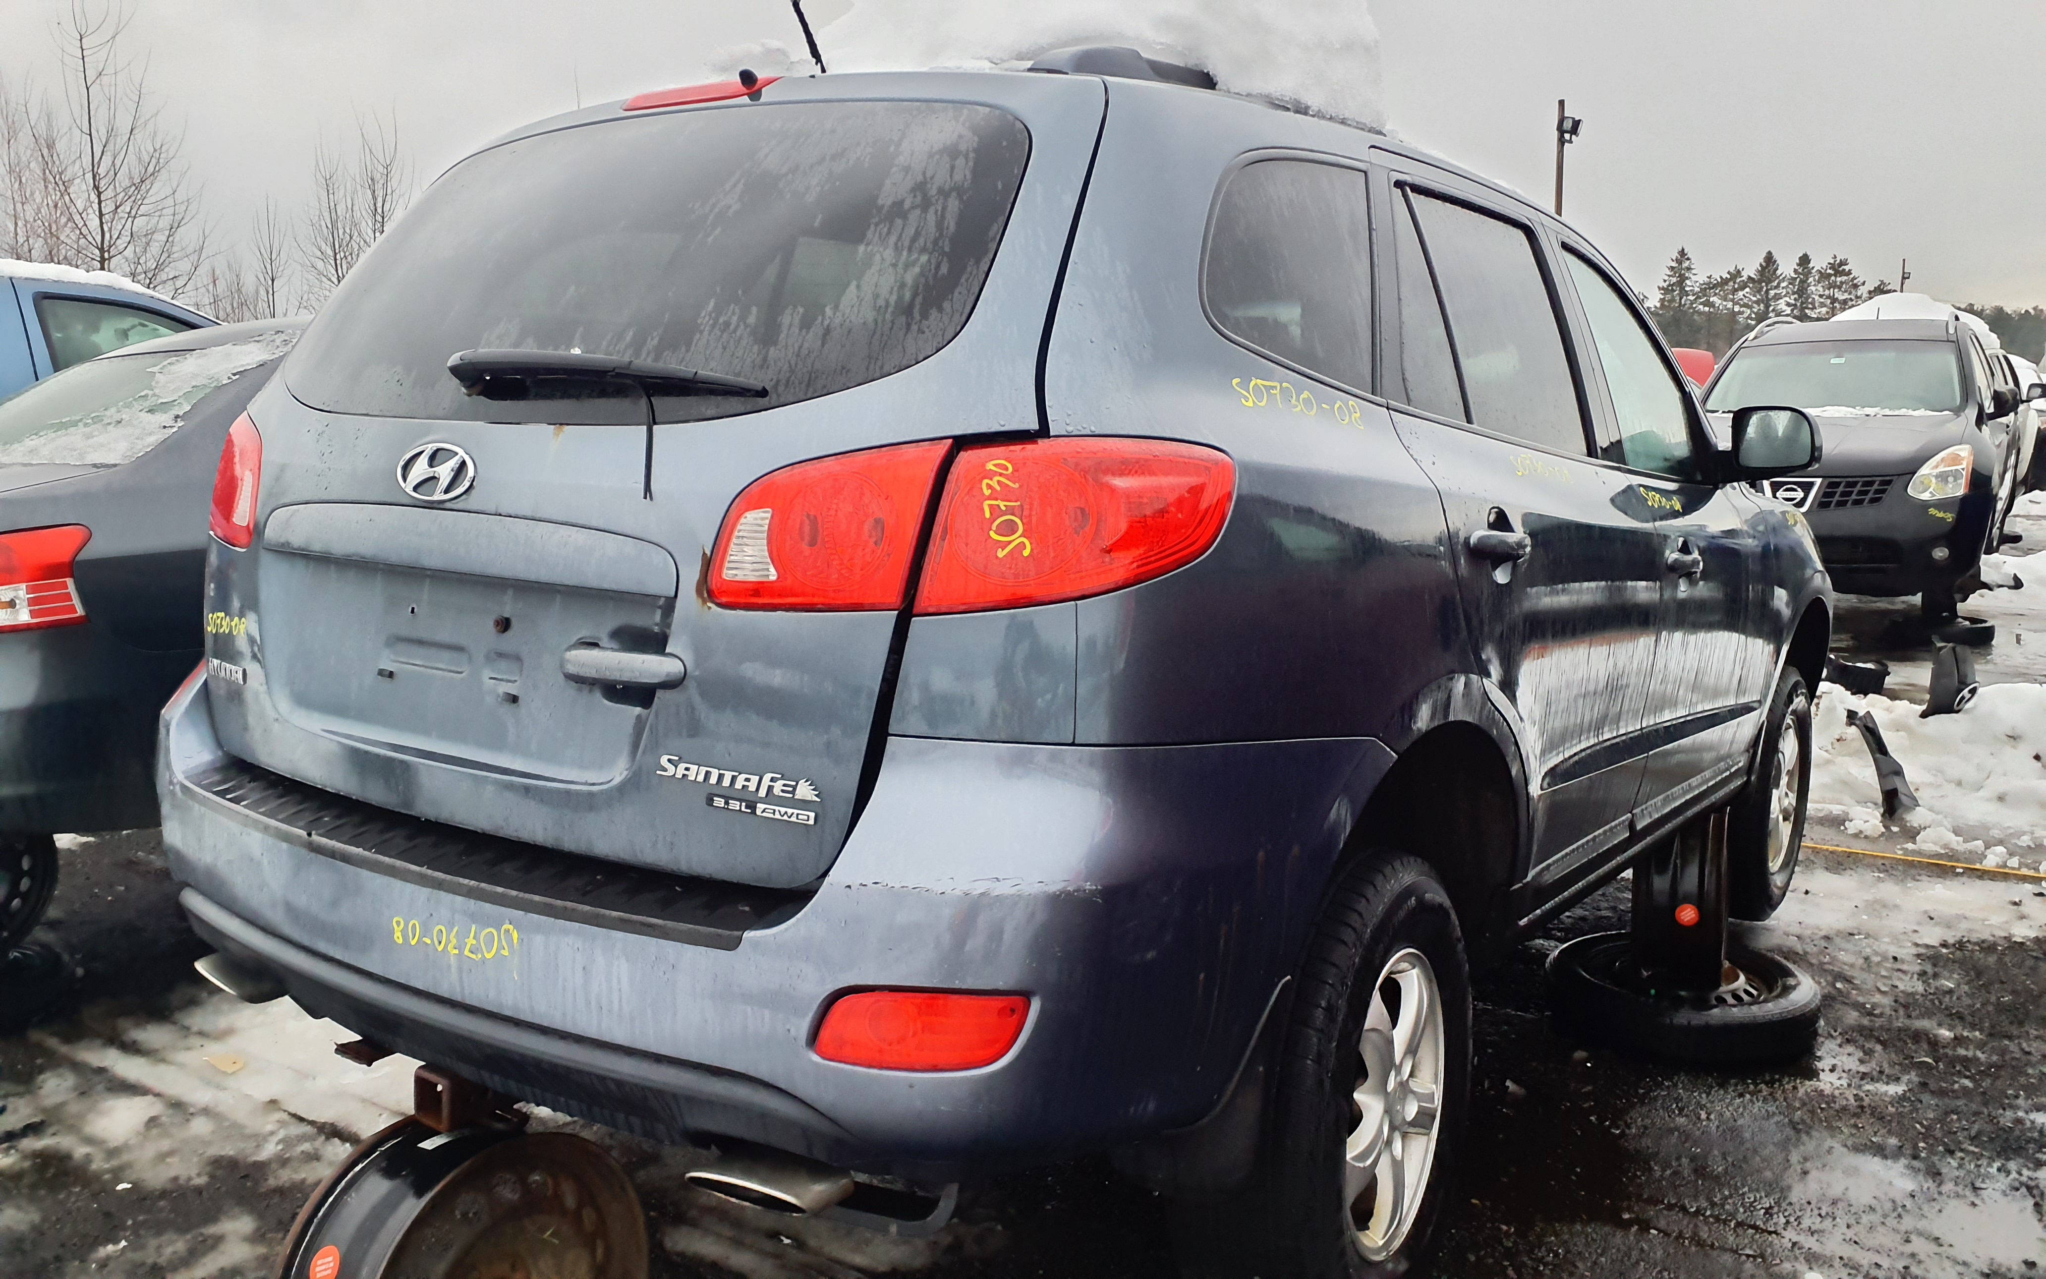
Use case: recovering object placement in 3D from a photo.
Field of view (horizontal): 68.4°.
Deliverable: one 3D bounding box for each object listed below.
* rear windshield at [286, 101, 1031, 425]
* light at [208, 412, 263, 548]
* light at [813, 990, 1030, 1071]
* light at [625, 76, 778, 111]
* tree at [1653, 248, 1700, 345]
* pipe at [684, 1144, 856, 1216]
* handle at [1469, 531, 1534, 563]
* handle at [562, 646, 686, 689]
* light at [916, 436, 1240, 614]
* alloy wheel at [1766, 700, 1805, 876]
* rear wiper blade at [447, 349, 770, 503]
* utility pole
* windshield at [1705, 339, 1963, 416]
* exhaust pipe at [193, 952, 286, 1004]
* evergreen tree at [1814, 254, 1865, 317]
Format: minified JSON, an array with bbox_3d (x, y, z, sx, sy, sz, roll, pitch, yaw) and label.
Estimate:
[{"bbox_3d":[-0.539,-0.467,1.952,1.280,0.560,0.100,6,-32,35],"label":"rear windshield"},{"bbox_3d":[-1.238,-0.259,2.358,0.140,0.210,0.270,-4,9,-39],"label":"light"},{"bbox_3d":[-0.096,0.406,1.573,0.215,0.074,0.055,3,7,10],"label":"light"},{"bbox_3d":[-0.453,-0.743,2.032,0.320,0.035,0.055,6,8,35],"label":"light"},{"bbox_3d":[43.631,-18.883,100.942,4.200,14.280,4.200,4,8,24],"label":"tree"},{"bbox_3d":[-0.255,0.558,1.582,0.158,0.066,0.135,5,7,27],"label":"pipe"},{"bbox_3d":[0.663,-0.125,2.061,0.055,0.048,0.235,6,8,35],"label":"handle"},{"bbox_3d":[-0.449,0.031,1.719,0.195,0.042,0.040,6,8,32],"label":"handle"},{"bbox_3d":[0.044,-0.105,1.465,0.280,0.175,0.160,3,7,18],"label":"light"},{"bbox_3d":[2.154,0.451,4.423,0.190,0.460,0.460,7,9,37],"label":"alloy wheel"},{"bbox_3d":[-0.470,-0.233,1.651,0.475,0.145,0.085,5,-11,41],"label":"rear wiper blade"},{"bbox_3d":[12.146,-7.681,34.600,0.550,9.080,0.400,3,8,19],"label":"utility pole"},{"bbox_3d":[5.070,-1.642,9.400,1.420,0.500,0.650,6,9,37],"label":"windshield"},{"bbox_3d":[-1.114,0.469,2.196,0.158,0.066,0.135,7,9,43],"label":"exhaust pipe"},{"bbox_3d":[43.359,-14.779,80.000,2.718,11.296,2.718,1,7,0],"label":"evergreen tree"}]

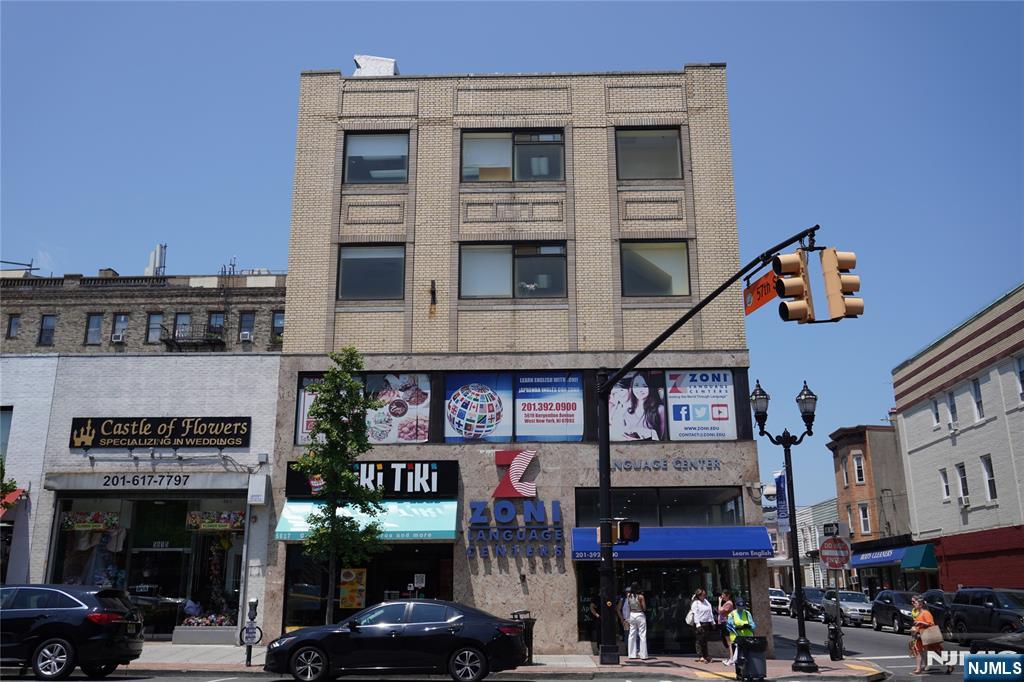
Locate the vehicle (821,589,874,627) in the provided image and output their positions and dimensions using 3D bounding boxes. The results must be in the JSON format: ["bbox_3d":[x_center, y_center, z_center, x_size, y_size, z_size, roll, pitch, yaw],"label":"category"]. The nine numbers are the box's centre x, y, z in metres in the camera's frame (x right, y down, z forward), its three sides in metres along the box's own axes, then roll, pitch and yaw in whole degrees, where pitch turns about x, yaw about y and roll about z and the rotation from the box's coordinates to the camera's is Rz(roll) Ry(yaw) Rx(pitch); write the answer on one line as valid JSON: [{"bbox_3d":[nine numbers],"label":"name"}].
[{"bbox_3d":[16.676,13.113,42.040,1.860,1.660,4.550,-1,-16,4],"label":"vehicle"}]

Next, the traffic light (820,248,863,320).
[{"bbox_3d":[4.797,-0.821,12.400,0.410,1.060,0.360,-2,-16,4],"label":"traffic light"}]

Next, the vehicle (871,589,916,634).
[{"bbox_3d":[15.775,10.697,33.701,1.850,1.640,4.500,-1,-16,4],"label":"vehicle"}]

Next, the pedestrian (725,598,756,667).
[{"bbox_3d":[4.872,6.219,18.070,0.620,1.506,0.480,-2,-14,8],"label":"pedestrian"}]

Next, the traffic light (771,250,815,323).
[{"bbox_3d":[4.114,-0.792,12.400,0.410,1.060,0.360,1,-16,-4],"label":"traffic light"}]

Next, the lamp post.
[{"bbox_3d":[5.883,3.704,17.730,1.430,5.924,0.520,-1,-16,1],"label":"lamp post"}]

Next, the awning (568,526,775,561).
[{"bbox_3d":[3.811,4.795,20.256,4.741,0.759,0.680,0,-14,1],"label":"awning"}]

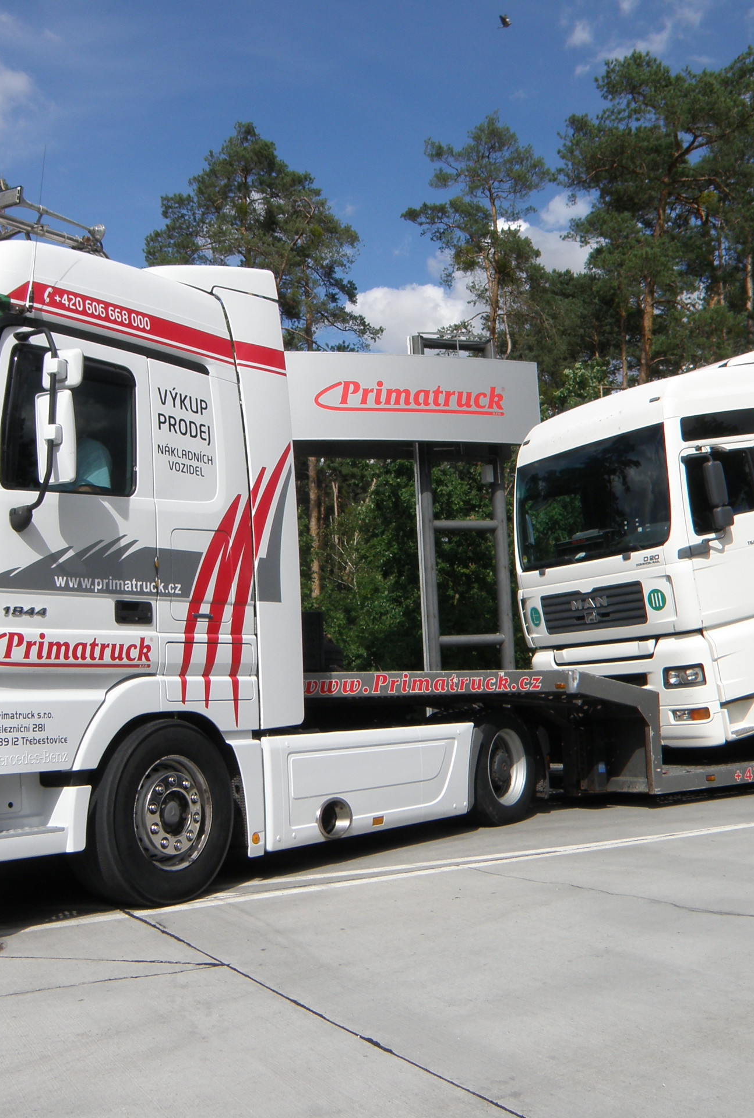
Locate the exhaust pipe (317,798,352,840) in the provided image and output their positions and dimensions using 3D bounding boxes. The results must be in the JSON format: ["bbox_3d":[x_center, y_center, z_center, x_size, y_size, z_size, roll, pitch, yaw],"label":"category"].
[{"bbox_3d":[-0.259,1.625,7.019,0.250,0.250,0.170,4,-10,-42],"label":"exhaust pipe"}]

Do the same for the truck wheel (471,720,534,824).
[{"bbox_3d":[0.936,1.669,8.964,0.300,0.960,0.960,-8,-9,35],"label":"truck wheel"}]

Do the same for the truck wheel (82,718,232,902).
[{"bbox_3d":[-1.183,1.373,6.069,0.300,0.965,0.965,-8,-9,35],"label":"truck wheel"}]

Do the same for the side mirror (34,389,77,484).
[{"bbox_3d":[-1.518,-0.576,5.296,0.200,0.430,0.110,-6,-8,25],"label":"side mirror"}]

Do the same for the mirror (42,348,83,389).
[{"bbox_3d":[-1.507,-0.914,5.376,0.200,0.190,0.100,-6,-8,25],"label":"mirror"}]

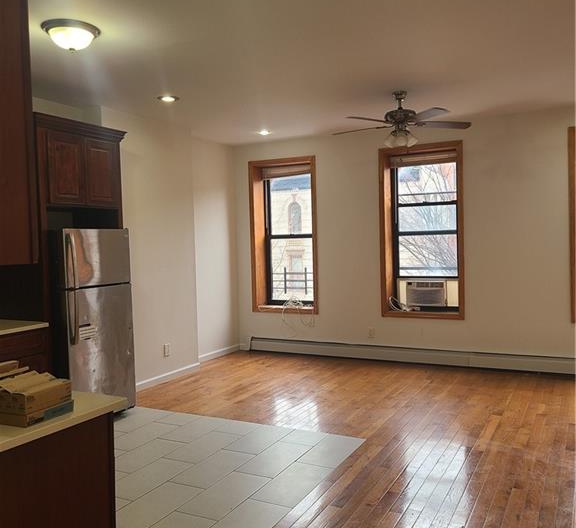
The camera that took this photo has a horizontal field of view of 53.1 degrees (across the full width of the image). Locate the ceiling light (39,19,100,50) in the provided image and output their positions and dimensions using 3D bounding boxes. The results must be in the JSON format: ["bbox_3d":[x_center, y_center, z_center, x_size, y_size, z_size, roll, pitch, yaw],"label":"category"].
[{"bbox_3d":[-1.300,-1.356,3.476,0.340,0.143,0.340,-2,2,0],"label":"ceiling light"}]

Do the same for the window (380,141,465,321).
[{"bbox_3d":[1.621,-0.378,6.910,0.986,2.043,0.230,0,3,28],"label":"window"}]

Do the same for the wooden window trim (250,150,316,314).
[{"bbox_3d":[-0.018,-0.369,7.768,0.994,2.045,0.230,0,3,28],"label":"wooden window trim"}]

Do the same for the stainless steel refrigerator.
[{"bbox_3d":[-1.932,0.530,5.198,0.770,1.678,0.750,0,3,28],"label":"stainless steel refrigerator"}]

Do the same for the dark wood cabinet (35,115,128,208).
[{"bbox_3d":[-2.036,-0.854,5.180,0.660,0.725,1.010,0,3,28],"label":"dark wood cabinet"}]

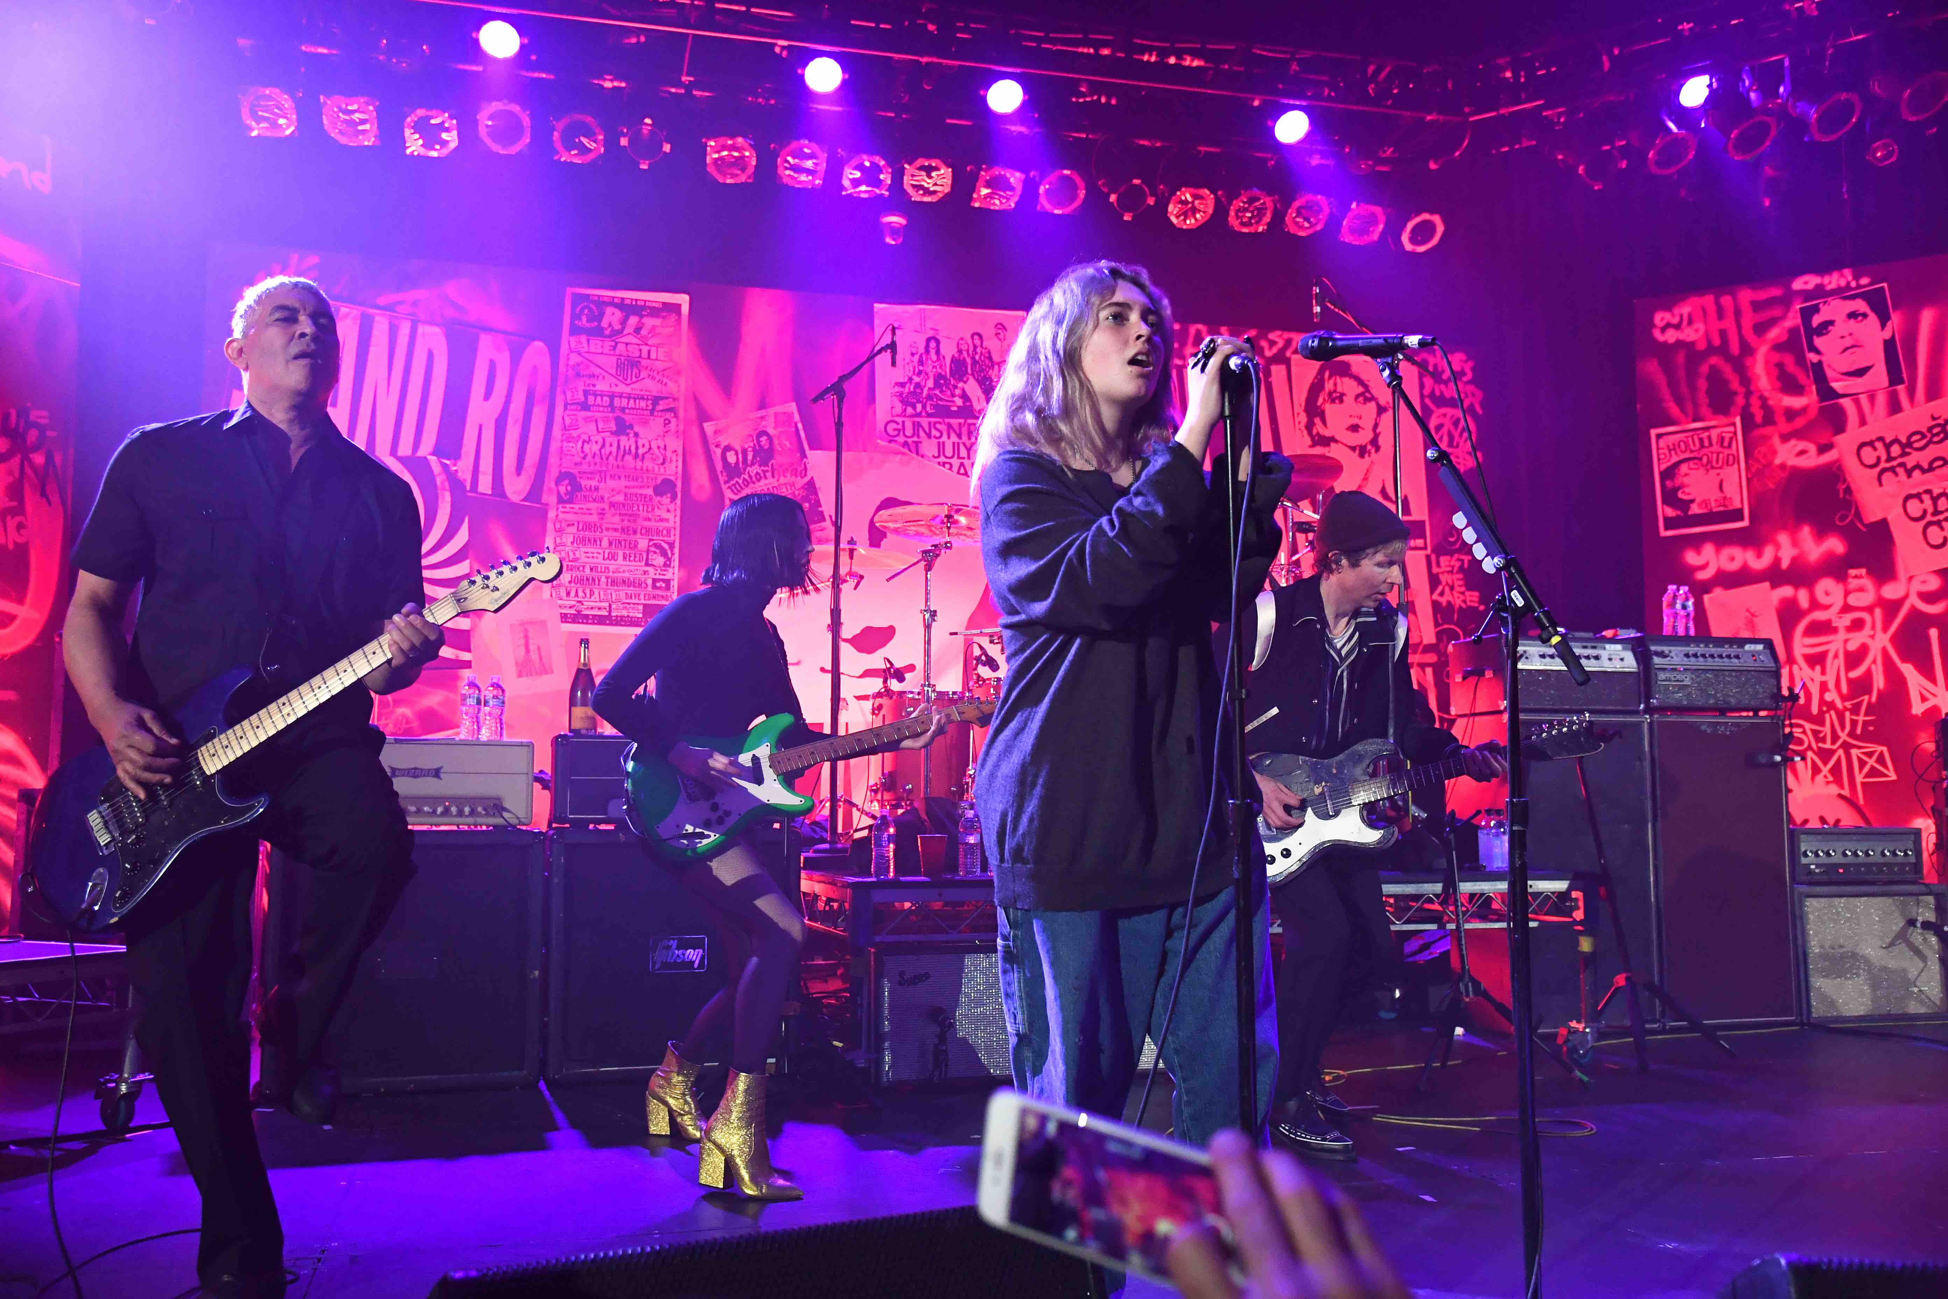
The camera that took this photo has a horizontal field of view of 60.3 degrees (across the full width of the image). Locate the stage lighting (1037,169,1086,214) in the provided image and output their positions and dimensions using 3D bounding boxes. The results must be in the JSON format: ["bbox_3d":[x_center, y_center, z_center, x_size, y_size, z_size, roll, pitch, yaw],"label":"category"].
[{"bbox_3d":[0.430,-2.495,8.972,0.260,0.260,0.340,1,30,-16],"label":"stage lighting"}]

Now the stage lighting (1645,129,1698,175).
[{"bbox_3d":[3.598,-2.679,8.799,0.260,0.300,0.260,2,-44,-17],"label":"stage lighting"}]

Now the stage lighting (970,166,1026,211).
[{"bbox_3d":[0.110,-2.540,9.034,0.265,0.290,0.275,2,-49,-17],"label":"stage lighting"}]

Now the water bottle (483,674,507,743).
[{"bbox_3d":[-1.524,0.189,5.340,0.066,0.212,0.066,1,-6,-17],"label":"water bottle"}]

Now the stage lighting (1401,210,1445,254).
[{"bbox_3d":[2.477,-2.423,9.465,0.260,0.300,0.260,2,-48,-19],"label":"stage lighting"}]

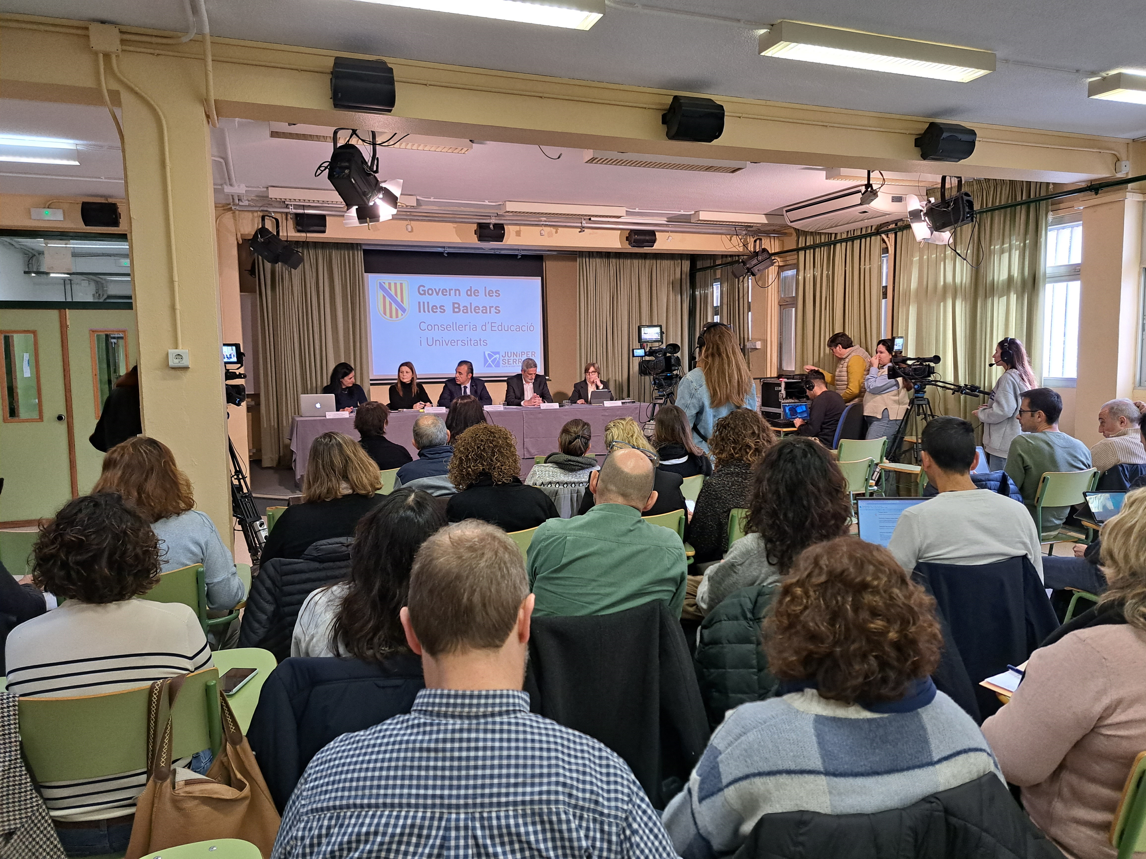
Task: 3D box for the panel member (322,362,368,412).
[{"bbox_3d":[-2.513,-0.108,8.849,0.520,1.270,0.750,-5,7,-36],"label":"panel member"}]

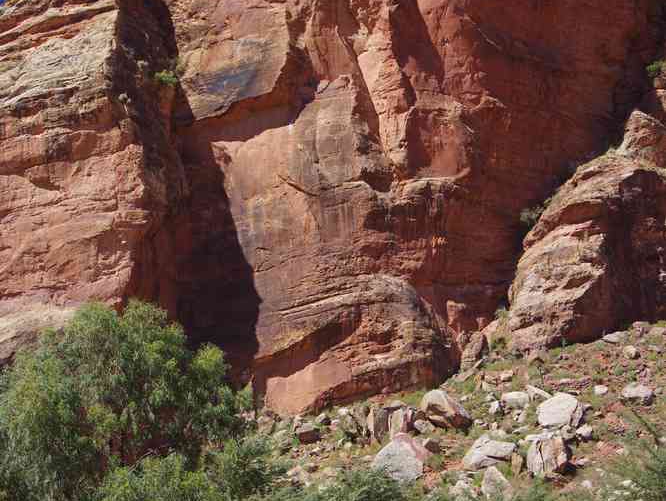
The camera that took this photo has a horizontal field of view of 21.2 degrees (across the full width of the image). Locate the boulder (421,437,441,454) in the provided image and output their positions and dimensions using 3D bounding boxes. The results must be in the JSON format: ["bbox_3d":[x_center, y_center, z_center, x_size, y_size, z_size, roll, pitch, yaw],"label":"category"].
[{"bbox_3d":[7.671,15.185,138.295,1.357,1.206,1.189,-1,-11,3],"label":"boulder"}]

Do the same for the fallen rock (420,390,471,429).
[{"bbox_3d":[8.930,12.510,139.760,4.090,3.050,3.070,0,-10,0],"label":"fallen rock"}]

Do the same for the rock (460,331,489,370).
[{"bbox_3d":[12.310,8.700,154.520,2.420,3.190,2.180,0,-10,0],"label":"rock"}]

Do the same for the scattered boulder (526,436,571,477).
[{"bbox_3d":[16.457,15.655,135.619,3.244,2.802,2.509,-1,-11,7],"label":"scattered boulder"}]

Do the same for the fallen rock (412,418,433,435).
[{"bbox_3d":[6.940,13.640,137.650,1.550,1.360,1.320,0,-10,0],"label":"fallen rock"}]

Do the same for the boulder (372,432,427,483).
[{"bbox_3d":[4.750,15.070,128.700,4.080,3.707,3.470,0,-10,0],"label":"boulder"}]

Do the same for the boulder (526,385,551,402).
[{"bbox_3d":[17.205,11.943,148.320,2.021,1.132,1.292,-1,-11,7],"label":"boulder"}]

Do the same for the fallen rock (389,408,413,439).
[{"bbox_3d":[5.375,13.697,141.426,1.848,2.310,1.715,0,-11,2],"label":"fallen rock"}]

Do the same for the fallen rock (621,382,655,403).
[{"bbox_3d":[24.860,11.680,145.010,2.770,1.900,2.220,0,-10,0],"label":"fallen rock"}]

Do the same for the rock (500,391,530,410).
[{"bbox_3d":[15.154,12.414,147.462,2.409,1.365,1.862,-1,-11,6],"label":"rock"}]

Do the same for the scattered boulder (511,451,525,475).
[{"bbox_3d":[14.046,16.216,135.203,0.885,1.770,0.821,-1,-11,6],"label":"scattered boulder"}]

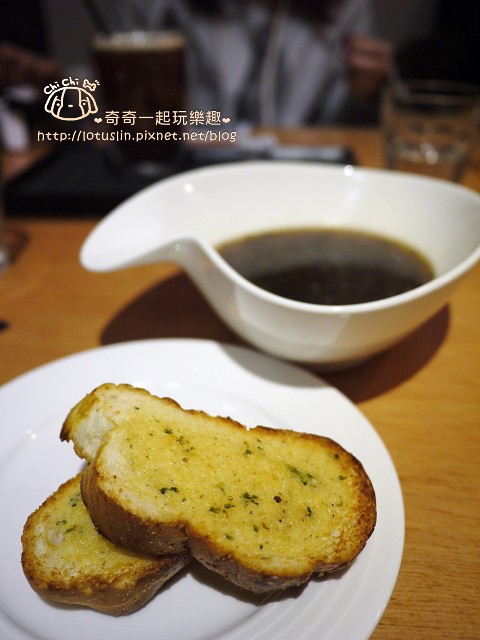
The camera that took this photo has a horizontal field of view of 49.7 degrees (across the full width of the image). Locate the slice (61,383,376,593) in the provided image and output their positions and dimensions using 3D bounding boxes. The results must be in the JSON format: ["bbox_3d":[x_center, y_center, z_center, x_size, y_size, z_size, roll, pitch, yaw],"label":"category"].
[{"bbox_3d":[-0.011,0.056,0.174,0.110,0.019,0.060,14,32,12],"label":"slice"}]

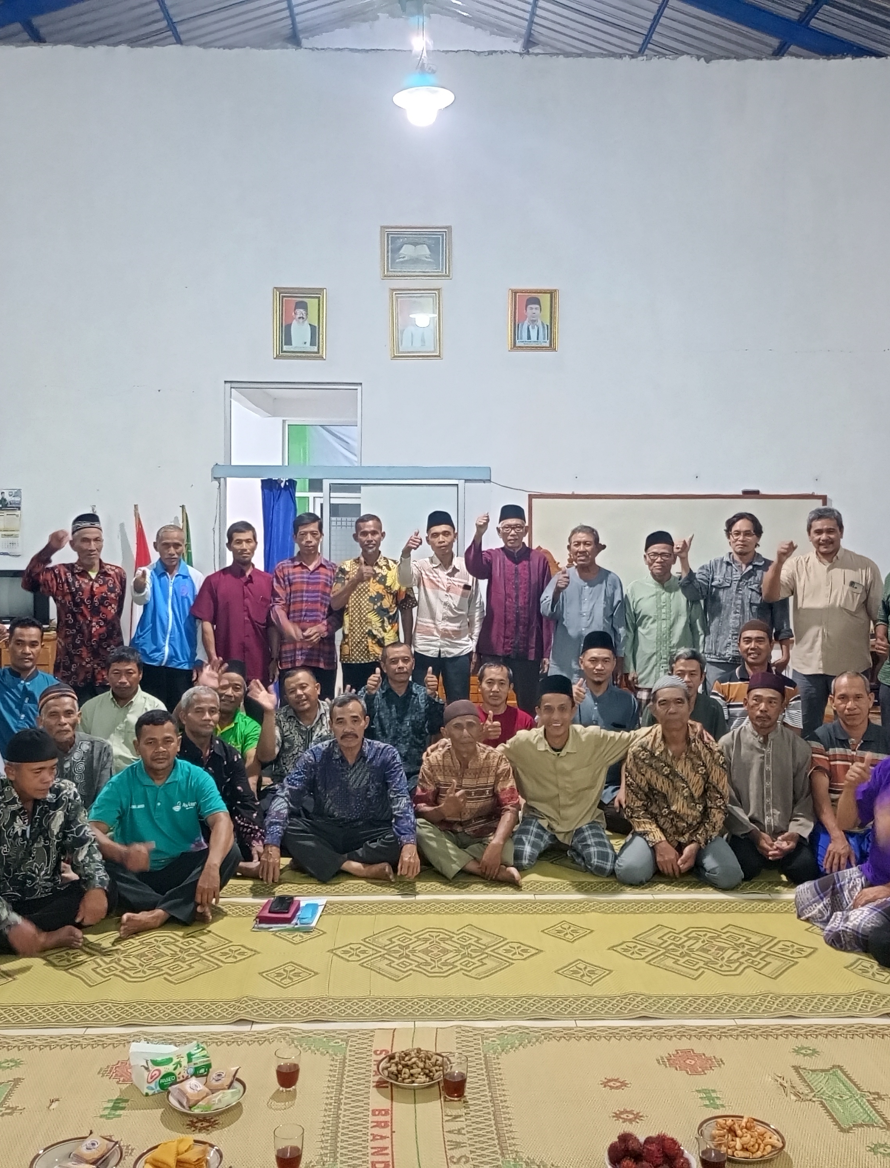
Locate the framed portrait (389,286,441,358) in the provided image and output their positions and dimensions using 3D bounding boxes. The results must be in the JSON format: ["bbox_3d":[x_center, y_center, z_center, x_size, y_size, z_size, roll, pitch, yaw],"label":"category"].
[{"bbox_3d":[-0.228,-2.076,9.004,0.426,0.569,0.030,0,2,-1],"label":"framed portrait"}]

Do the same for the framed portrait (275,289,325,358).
[{"bbox_3d":[-1.151,-2.072,8.980,0.423,0.569,0.030,0,2,-1],"label":"framed portrait"}]

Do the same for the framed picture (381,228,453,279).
[{"bbox_3d":[-0.225,-2.638,8.981,0.569,0.424,0.030,0,2,-1],"label":"framed picture"}]

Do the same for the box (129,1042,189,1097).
[{"bbox_3d":[-0.761,1.321,3.108,0.178,0.096,0.098,-1,3,-36],"label":"box"}]

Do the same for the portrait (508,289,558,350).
[{"bbox_3d":[0.711,-2.112,9.026,0.406,0.499,0.030,0,2,-1],"label":"portrait"}]

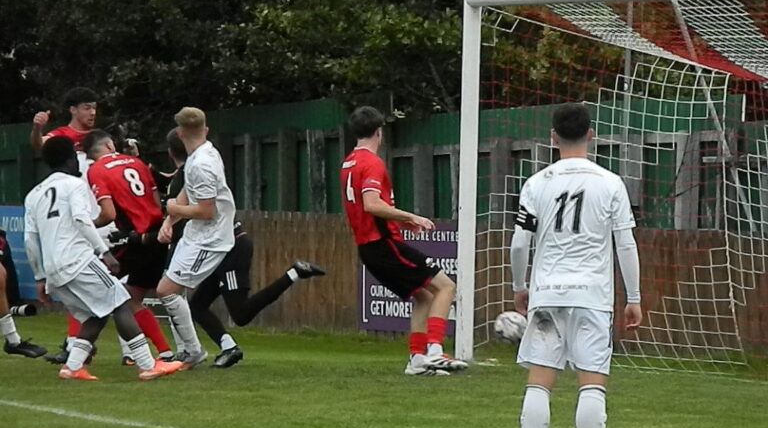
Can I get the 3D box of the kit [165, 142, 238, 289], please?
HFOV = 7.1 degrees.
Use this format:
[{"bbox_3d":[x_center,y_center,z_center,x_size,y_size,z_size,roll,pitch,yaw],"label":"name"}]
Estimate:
[{"bbox_3d":[-1.201,0.003,40.600,0.380,0.960,0.460,1,0,21],"label":"kit"}]

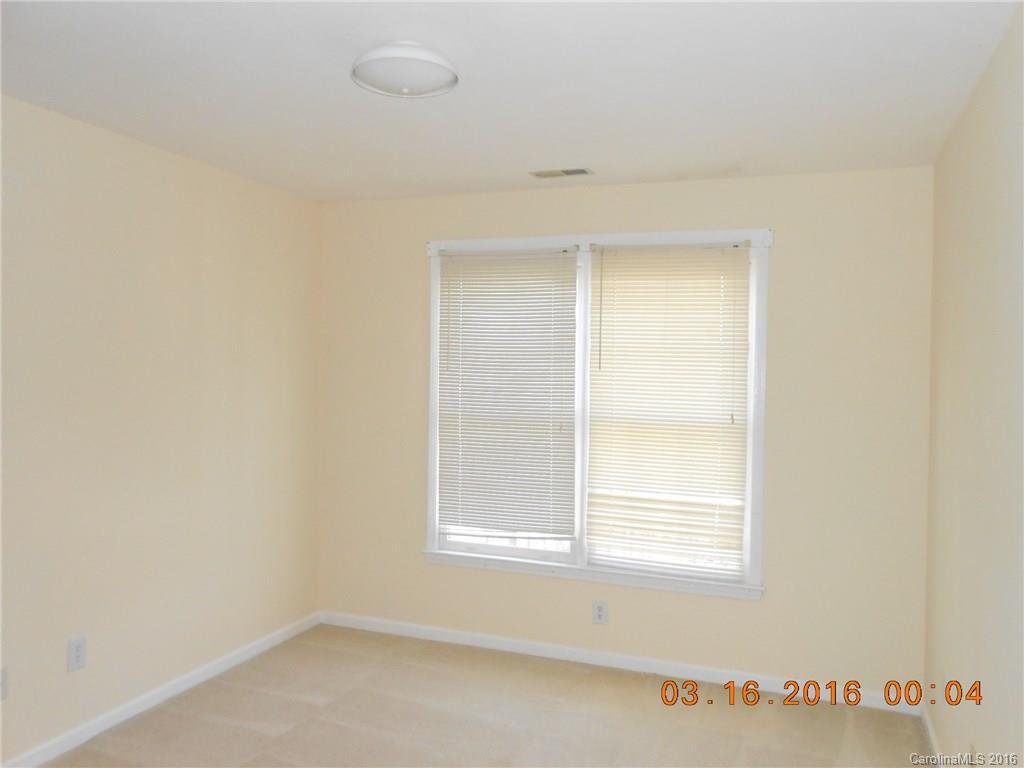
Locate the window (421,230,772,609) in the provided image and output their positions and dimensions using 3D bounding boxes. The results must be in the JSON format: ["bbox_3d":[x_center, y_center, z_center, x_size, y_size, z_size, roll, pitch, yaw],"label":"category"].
[{"bbox_3d":[0.360,0.123,3.867,1.755,1.727,0.100,1,1,21],"label":"window"}]

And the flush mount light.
[{"bbox_3d":[-0.326,-0.922,2.329,0.325,0.100,0.325,1,1,0],"label":"flush mount light"}]

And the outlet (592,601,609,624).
[{"bbox_3d":[0.439,1.140,3.824,0.074,0.118,0.012,1,1,21],"label":"outlet"}]

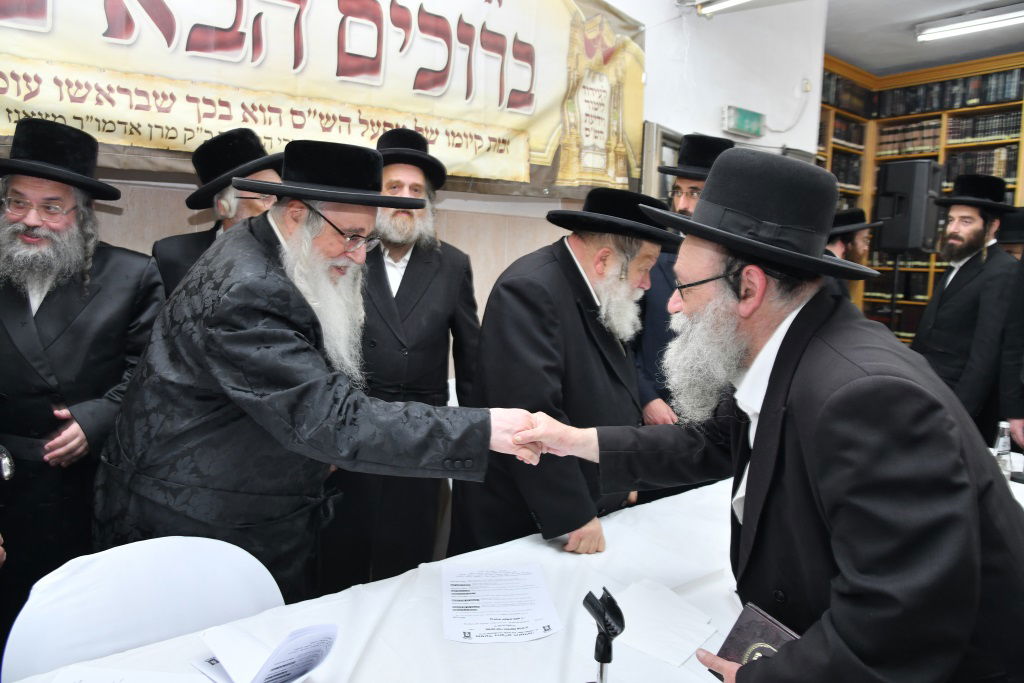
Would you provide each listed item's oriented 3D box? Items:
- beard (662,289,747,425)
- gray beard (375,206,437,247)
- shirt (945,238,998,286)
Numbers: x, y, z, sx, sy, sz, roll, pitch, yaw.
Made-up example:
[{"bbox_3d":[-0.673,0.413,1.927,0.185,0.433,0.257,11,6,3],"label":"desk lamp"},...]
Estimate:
[{"bbox_3d":[0.282,0.022,1.000,0.120,0.195,0.135,5,8,22],"label":"beard"},{"bbox_3d":[-0.318,-0.356,2.060,0.170,0.145,0.110,5,7,-9],"label":"gray beard"},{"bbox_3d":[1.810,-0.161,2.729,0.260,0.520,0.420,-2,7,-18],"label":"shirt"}]

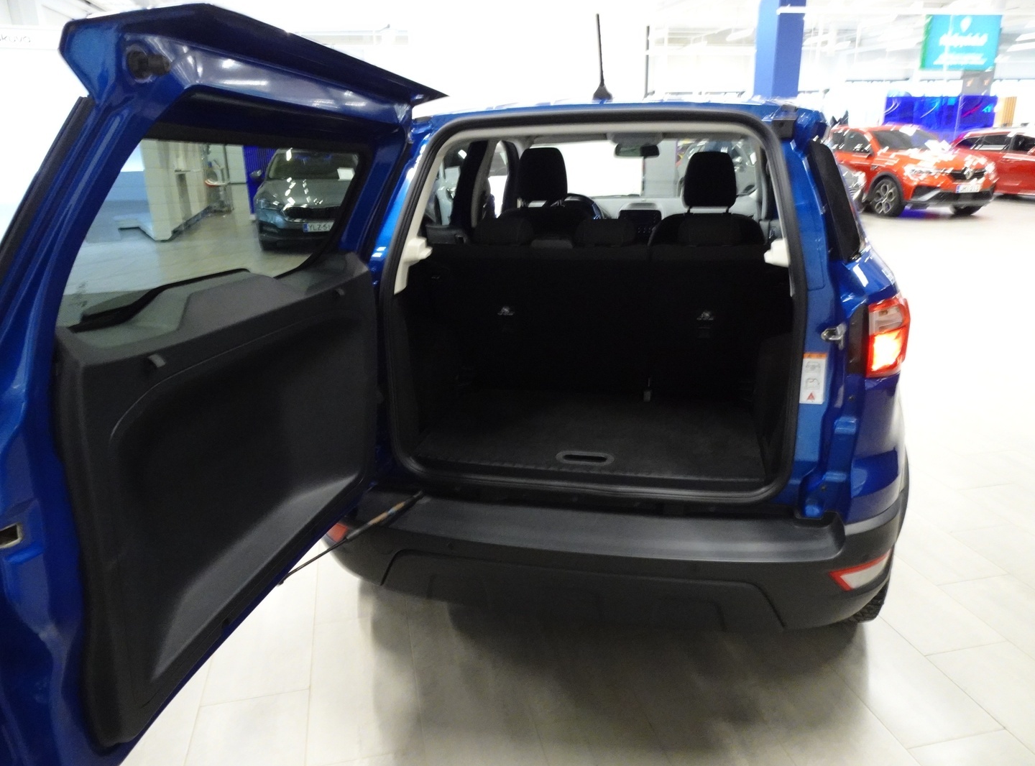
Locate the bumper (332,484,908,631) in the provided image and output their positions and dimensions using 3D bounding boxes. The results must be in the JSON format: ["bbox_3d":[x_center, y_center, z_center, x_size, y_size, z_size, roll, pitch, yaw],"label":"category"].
[{"bbox_3d":[0.166,0.414,1.961,1.737,0.278,0.434,3,18,12],"label":"bumper"}]

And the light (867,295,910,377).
[{"bbox_3d":[0.877,-0.108,1.686,0.136,0.194,0.182,3,18,12],"label":"light"}]

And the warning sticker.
[{"bbox_3d":[0.701,-0.012,1.701,0.052,0.126,0.005,3,18,12],"label":"warning sticker"}]

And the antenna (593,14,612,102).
[{"bbox_3d":[0.228,-0.889,1.985,0.057,0.202,0.172,3,18,12],"label":"antenna"}]

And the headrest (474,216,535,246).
[{"bbox_3d":[-0.043,-0.507,2.472,0.220,0.138,0.121,3,18,12],"label":"headrest"}]

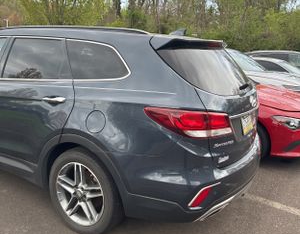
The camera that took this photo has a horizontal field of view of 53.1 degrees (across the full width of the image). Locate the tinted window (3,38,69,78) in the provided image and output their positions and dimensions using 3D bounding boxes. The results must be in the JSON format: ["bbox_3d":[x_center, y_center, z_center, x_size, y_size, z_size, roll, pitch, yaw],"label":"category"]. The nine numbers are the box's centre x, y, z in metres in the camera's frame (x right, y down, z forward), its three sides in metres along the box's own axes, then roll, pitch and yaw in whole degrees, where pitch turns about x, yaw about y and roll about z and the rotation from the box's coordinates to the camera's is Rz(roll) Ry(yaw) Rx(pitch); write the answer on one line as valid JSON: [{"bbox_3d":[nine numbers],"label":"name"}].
[{"bbox_3d":[-0.931,-0.496,2.558,0.876,0.391,0.050,6,-9,31],"label":"tinted window"}]

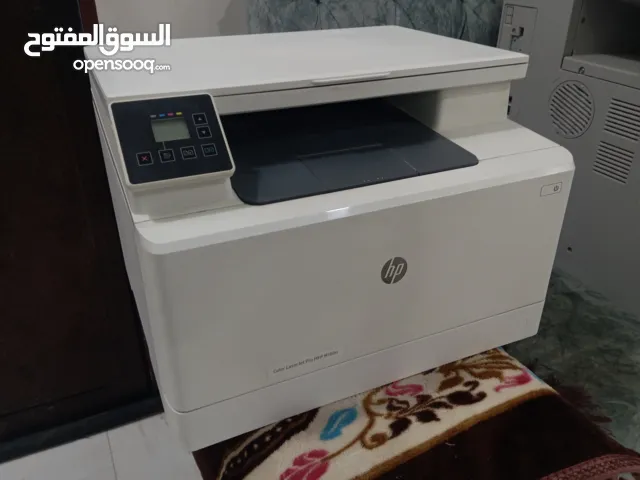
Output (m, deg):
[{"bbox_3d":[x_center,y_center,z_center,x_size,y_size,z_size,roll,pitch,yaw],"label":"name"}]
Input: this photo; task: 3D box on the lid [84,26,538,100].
[{"bbox_3d":[-0.024,-0.203,0.570,0.418,0.009,0.254,-13,32,-21],"label":"lid"}]

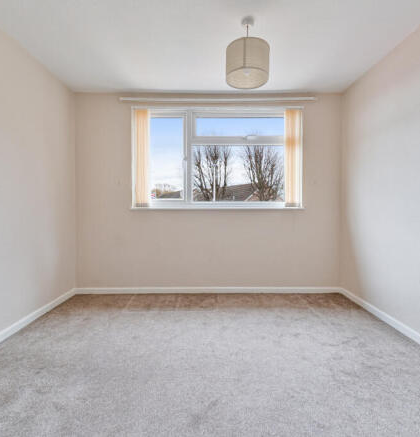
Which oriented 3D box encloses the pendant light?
[{"bbox_3d":[0.272,-1.209,1.827,0.304,0.407,0.304,0,2,0],"label":"pendant light"}]

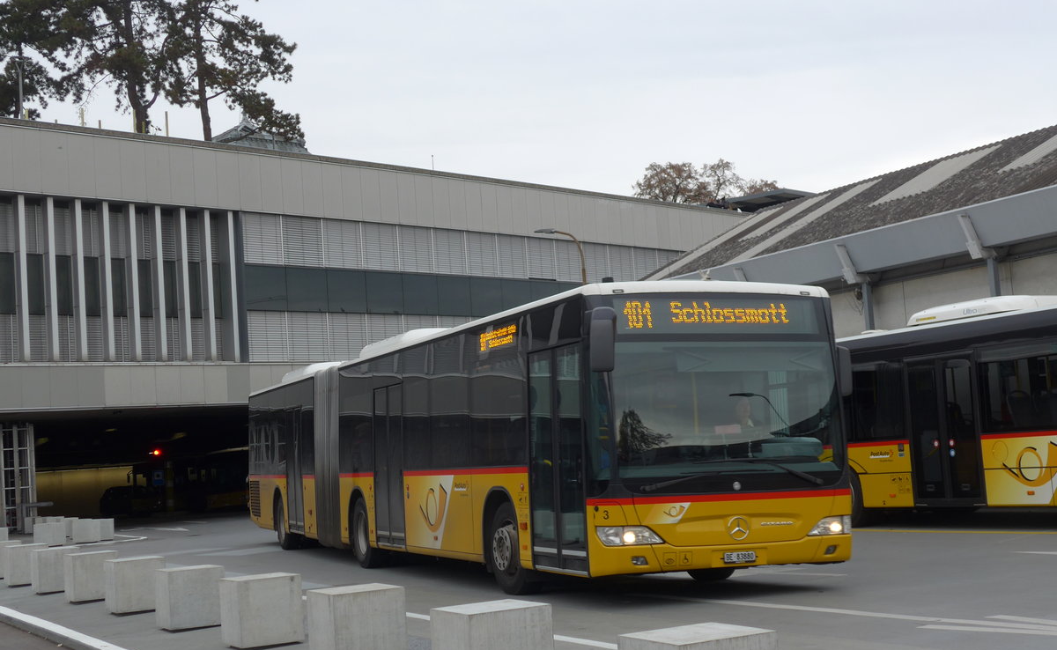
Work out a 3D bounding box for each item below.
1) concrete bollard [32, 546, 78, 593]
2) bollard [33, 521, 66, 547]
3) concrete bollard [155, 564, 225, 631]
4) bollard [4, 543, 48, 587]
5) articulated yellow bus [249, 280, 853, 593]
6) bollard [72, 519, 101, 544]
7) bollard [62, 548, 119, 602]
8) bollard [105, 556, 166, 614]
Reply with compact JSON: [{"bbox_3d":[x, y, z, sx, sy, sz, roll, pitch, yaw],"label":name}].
[{"bbox_3d":[-5.697,2.967,19.185,0.496,0.512,0.477,-2,-5,-26],"label":"concrete bollard"},{"bbox_3d":[-10.479,4.599,34.789,0.481,0.512,0.496,-6,-5,28],"label":"bollard"},{"bbox_3d":[-3.011,2.428,14.140,0.496,0.512,0.477,-1,-5,-28],"label":"concrete bollard"},{"bbox_3d":[-6.654,3.188,21.066,0.496,0.512,0.477,-2,-5,-26],"label":"bollard"},{"bbox_3d":[-1.214,1.772,22.336,2.550,3.100,17.940,0,-5,-19],"label":"articulated yellow bus"},{"bbox_3d":[-9.770,4.567,35.140,0.481,0.512,0.496,-5,-5,17],"label":"bollard"},{"bbox_3d":[-4.830,2.786,17.581,0.496,0.512,0.477,-2,-5,-27],"label":"bollard"},{"bbox_3d":[-3.933,2.609,15.927,0.496,0.512,0.477,-2,-5,-26],"label":"bollard"}]

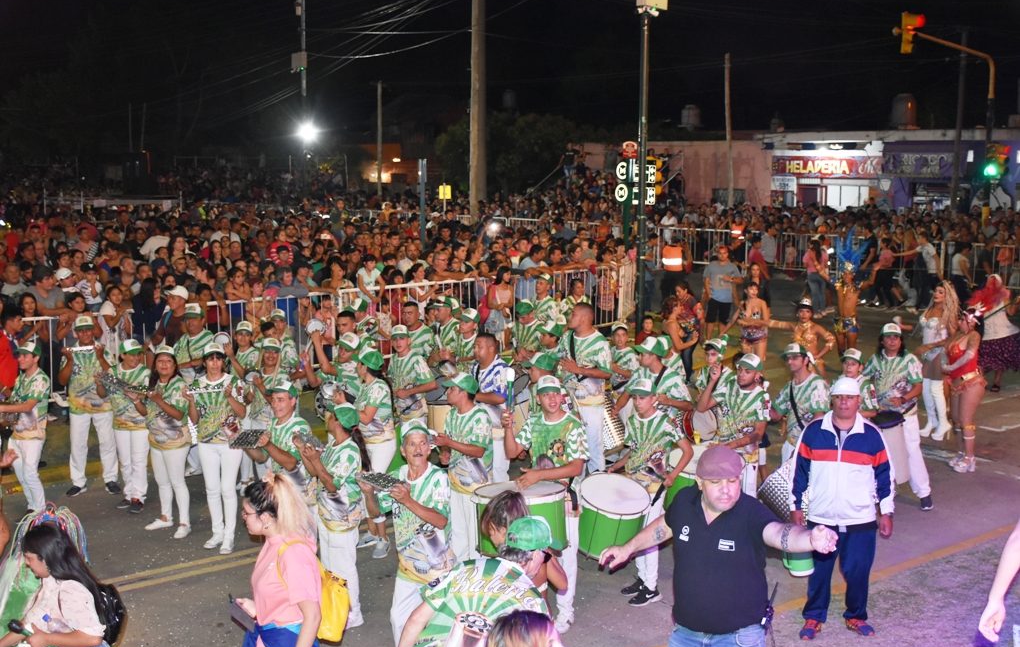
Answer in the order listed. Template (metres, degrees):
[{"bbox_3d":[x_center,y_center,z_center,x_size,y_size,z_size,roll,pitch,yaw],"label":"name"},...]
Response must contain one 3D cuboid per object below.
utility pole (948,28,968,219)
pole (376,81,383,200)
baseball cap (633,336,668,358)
[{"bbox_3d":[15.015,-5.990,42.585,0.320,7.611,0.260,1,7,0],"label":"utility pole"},{"bbox_3d":[-6.729,-8.910,66.407,0.280,7.433,0.250,0,7,0],"label":"pole"},{"bbox_3d":[1.156,0.194,10.500,0.260,0.145,0.180,4,4,-35],"label":"baseball cap"}]

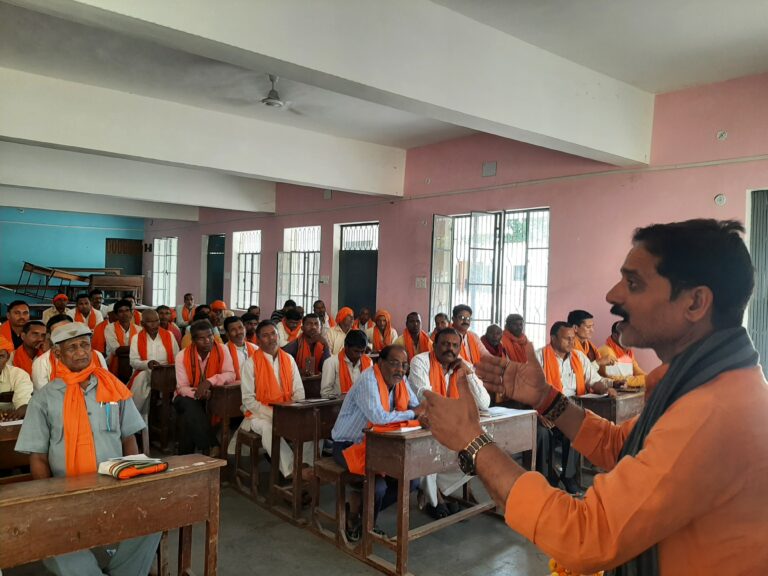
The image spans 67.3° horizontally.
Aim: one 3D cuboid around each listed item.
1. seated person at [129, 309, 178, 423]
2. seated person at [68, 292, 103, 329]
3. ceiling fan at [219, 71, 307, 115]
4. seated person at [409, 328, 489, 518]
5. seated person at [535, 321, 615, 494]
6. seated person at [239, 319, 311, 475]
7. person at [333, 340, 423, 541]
[{"bbox_3d":[-2.122,0.808,5.258,0.520,1.200,0.780,1,2,-28],"label":"seated person"},{"bbox_3d":[-3.817,0.669,7.371,0.500,1.190,0.720,1,2,-30],"label":"seated person"},{"bbox_3d":[-1.087,-1.930,5.650,1.200,0.330,1.200,1,2,-40],"label":"ceiling fan"},{"bbox_3d":[0.469,0.936,4.130,0.550,1.280,0.780,1,2,-36],"label":"seated person"},{"bbox_3d":[1.447,0.903,4.604,0.530,1.260,0.720,1,2,-30],"label":"seated person"},{"bbox_3d":[-0.755,0.847,4.074,0.520,1.220,0.700,1,2,-28],"label":"seated person"},{"bbox_3d":[-0.029,0.958,3.700,0.540,1.220,0.820,1,2,-42],"label":"person"}]

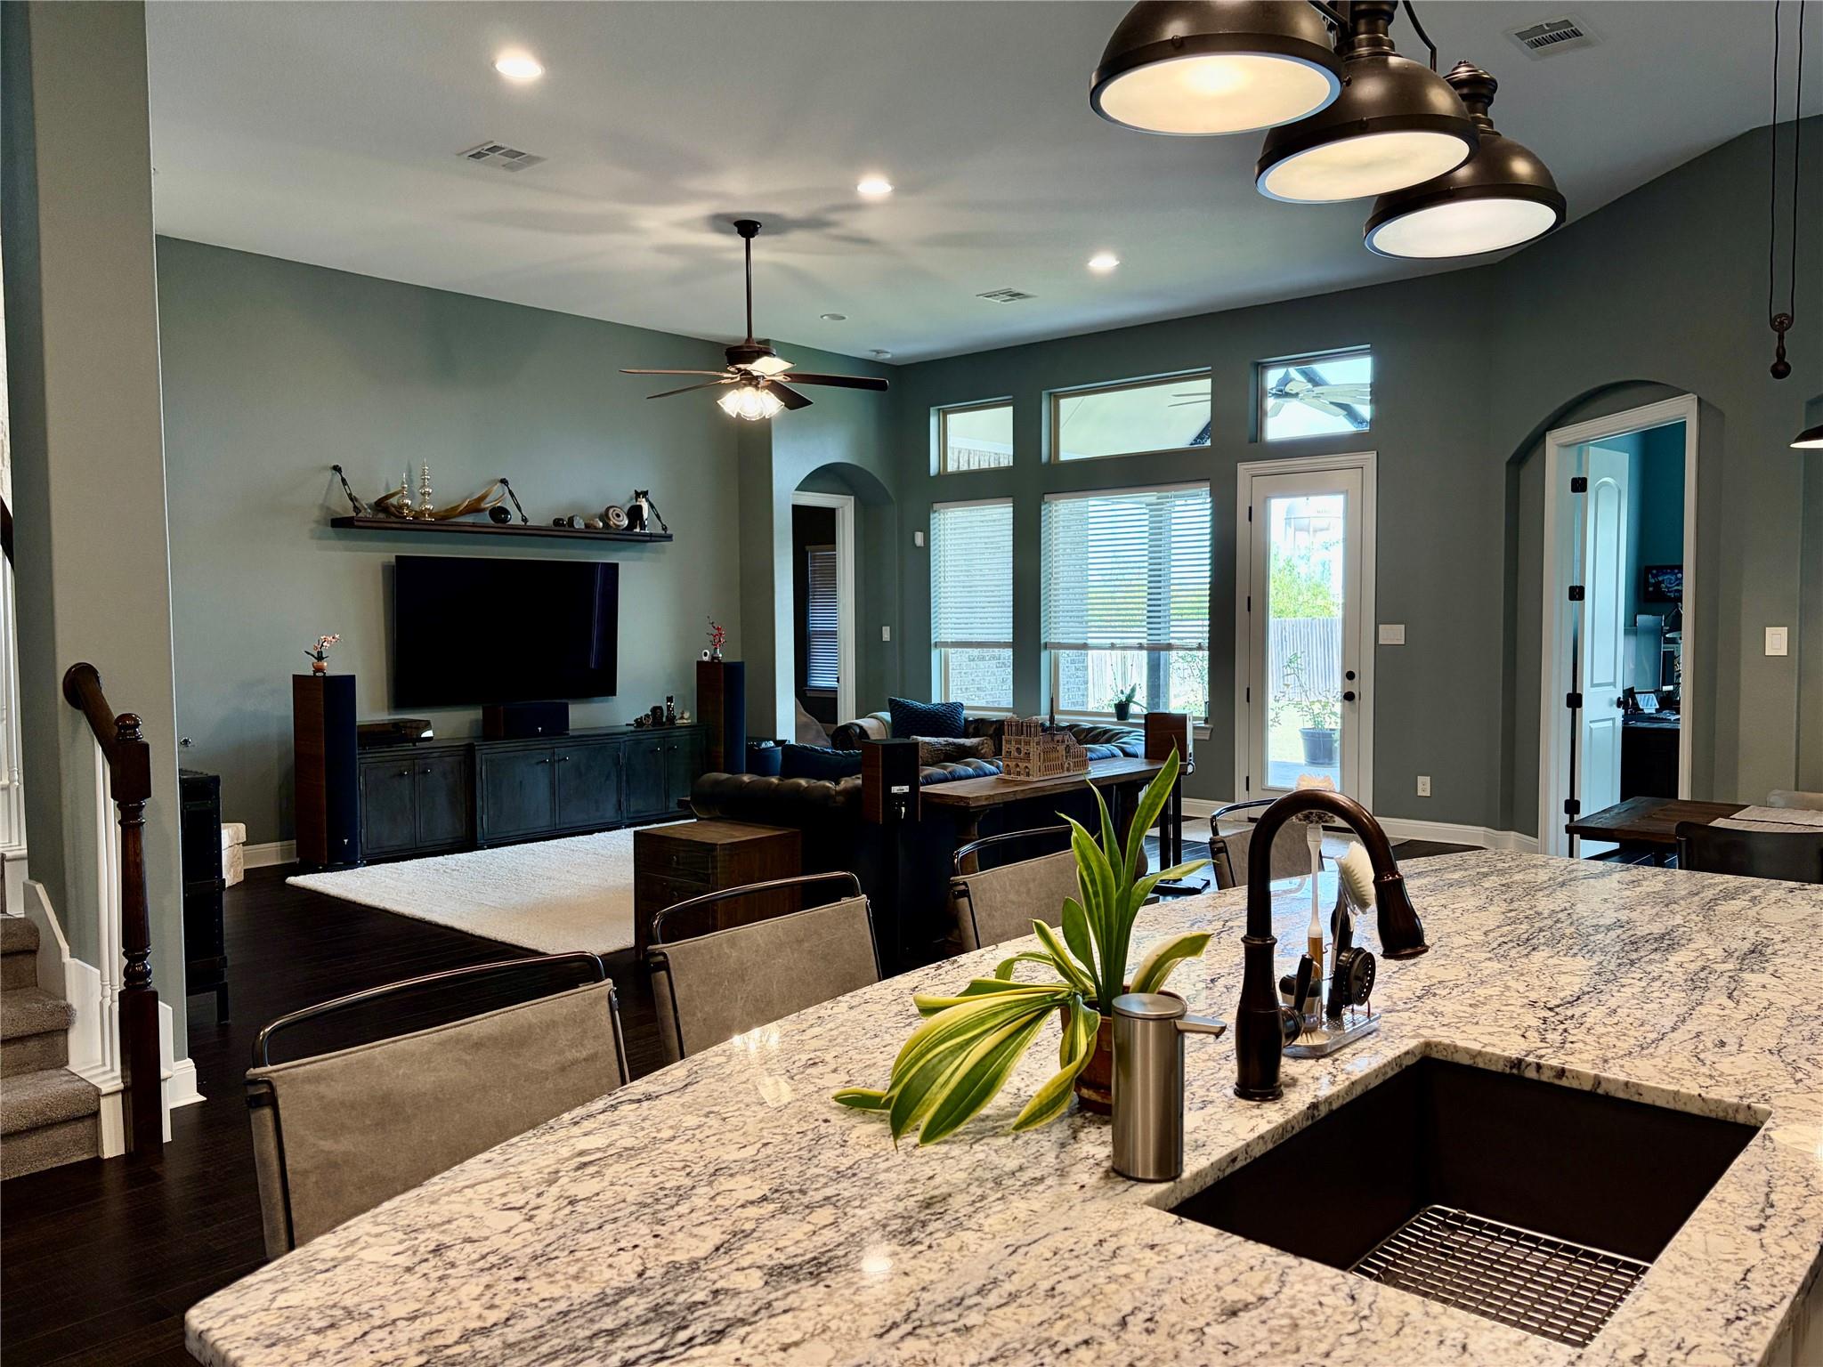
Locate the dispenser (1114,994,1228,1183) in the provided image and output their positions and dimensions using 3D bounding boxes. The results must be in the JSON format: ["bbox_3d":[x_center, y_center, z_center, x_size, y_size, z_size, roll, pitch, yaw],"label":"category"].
[{"bbox_3d":[0.266,0.421,1.415,0.117,0.173,0.074,1,3,24],"label":"dispenser"}]

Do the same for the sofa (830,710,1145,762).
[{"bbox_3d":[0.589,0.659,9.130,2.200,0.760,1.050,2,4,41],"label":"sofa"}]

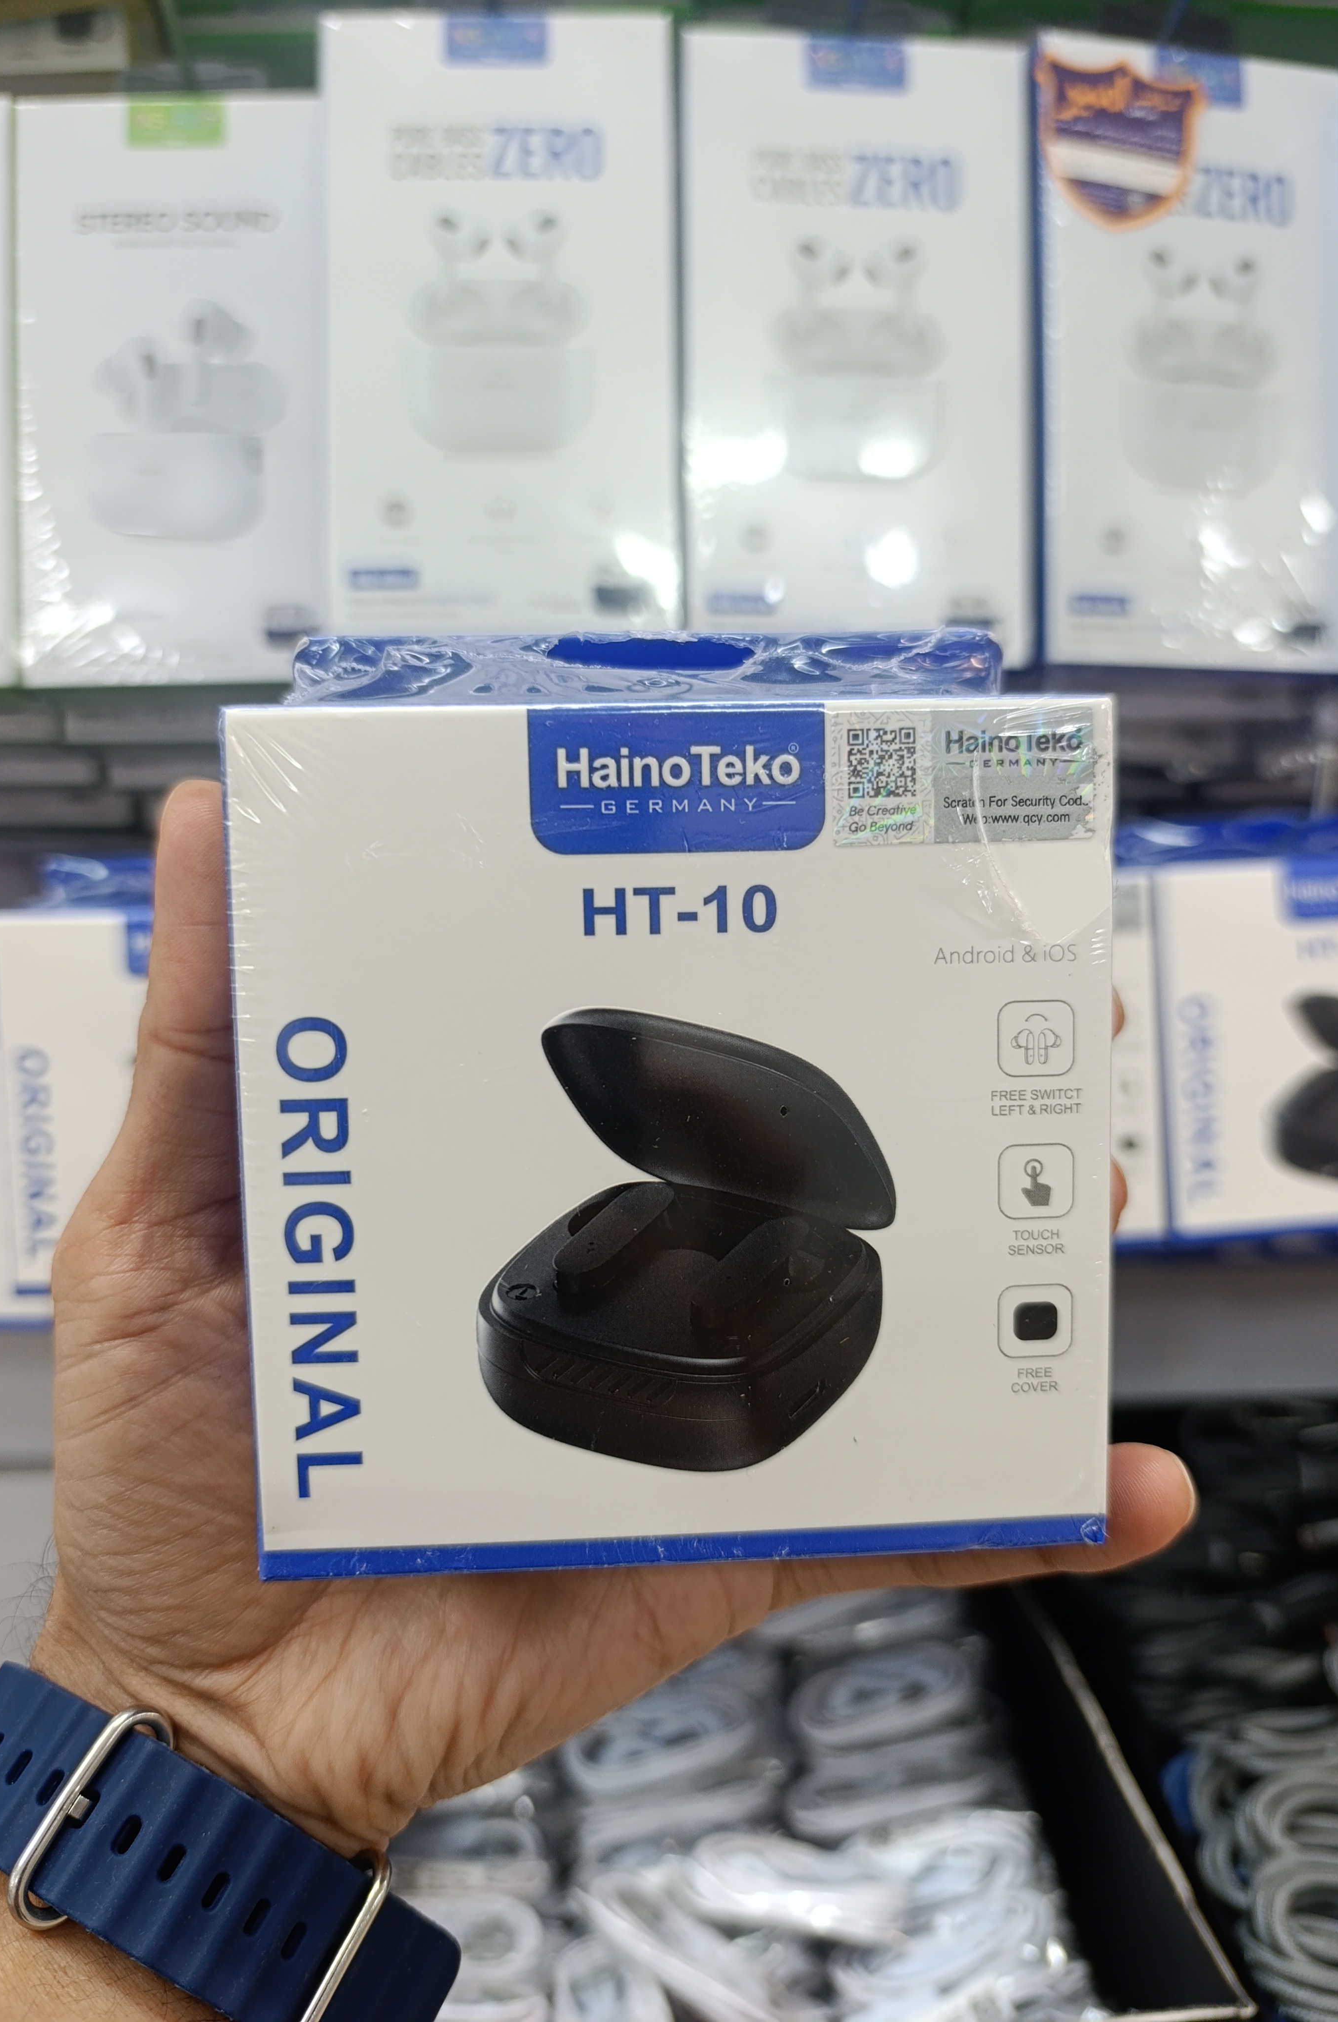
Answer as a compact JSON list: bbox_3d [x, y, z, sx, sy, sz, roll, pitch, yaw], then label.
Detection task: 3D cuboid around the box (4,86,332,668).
[{"bbox_3d":[-0.152,-0.191,0.435,0.099,0.180,0.040,-1,1,-1],"label":"box"}]

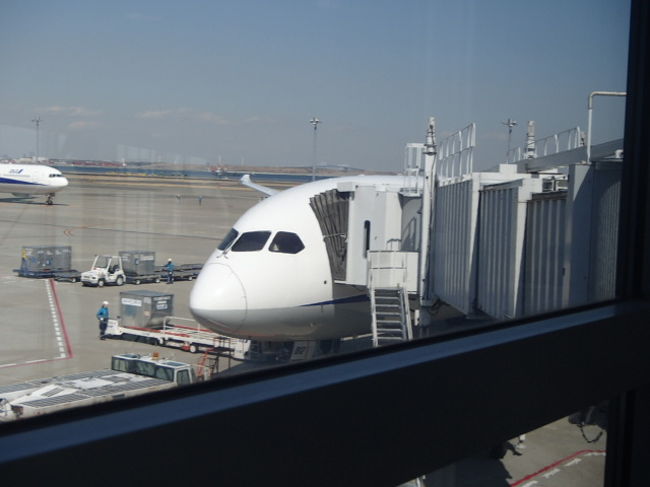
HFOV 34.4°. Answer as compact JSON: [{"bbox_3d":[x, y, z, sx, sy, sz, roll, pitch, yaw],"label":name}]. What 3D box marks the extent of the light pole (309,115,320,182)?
[{"bbox_3d":[-3.272,-25.228,312.314,3.000,24.000,2.800,2,4,0],"label":"light pole"}]

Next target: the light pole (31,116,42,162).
[{"bbox_3d":[-104.100,-33.478,380.503,3.000,24.000,2.800,2,4,0],"label":"light pole"}]

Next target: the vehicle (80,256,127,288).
[{"bbox_3d":[-15.036,1.813,71.435,1.420,2.000,2.950,5,5,37],"label":"vehicle"}]

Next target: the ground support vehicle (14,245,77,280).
[{"bbox_3d":[-19.917,1.318,75.036,1.950,2.150,3.800,6,5,44],"label":"ground support vehicle"}]

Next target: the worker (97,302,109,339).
[{"bbox_3d":[-10.392,3.612,49.248,0.400,1.770,0.520,4,5,30],"label":"worker"}]

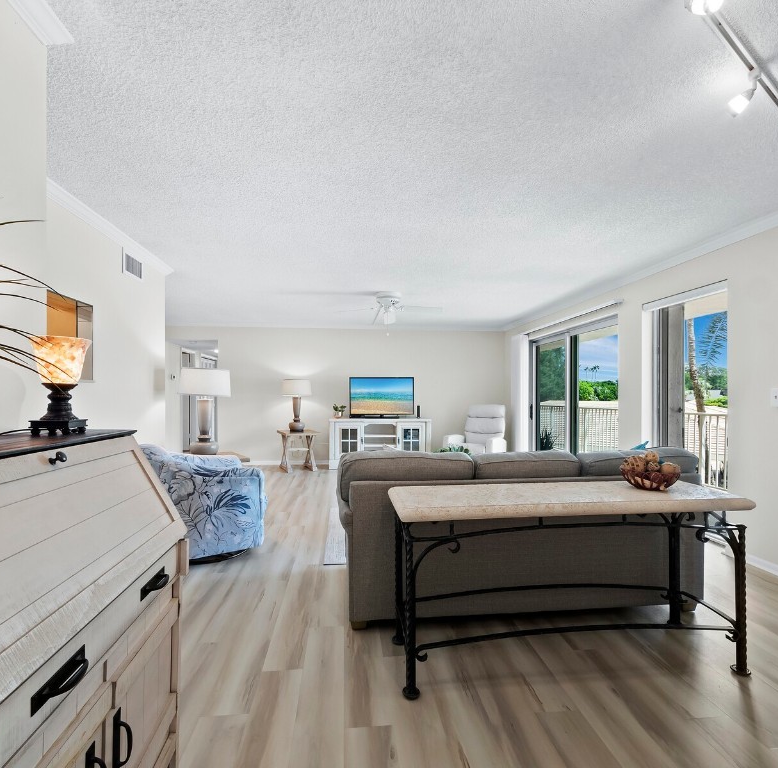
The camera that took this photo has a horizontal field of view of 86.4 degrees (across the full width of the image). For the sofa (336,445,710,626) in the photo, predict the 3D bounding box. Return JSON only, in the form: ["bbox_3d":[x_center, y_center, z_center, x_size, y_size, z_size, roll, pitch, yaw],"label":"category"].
[{"bbox_3d":[0.728,0.837,2.710,2.100,0.890,1.000,0,-1,-6],"label":"sofa"}]

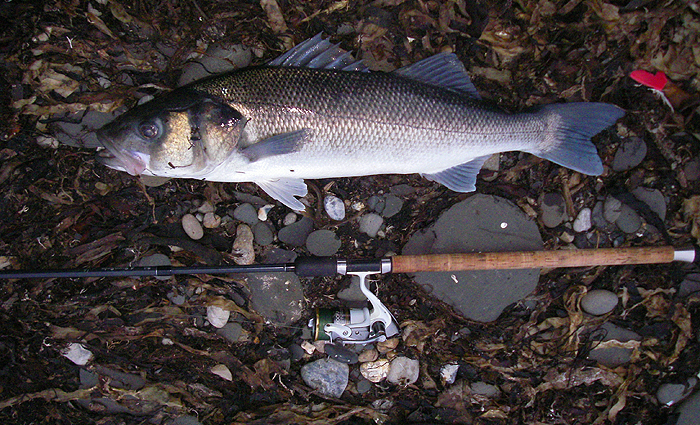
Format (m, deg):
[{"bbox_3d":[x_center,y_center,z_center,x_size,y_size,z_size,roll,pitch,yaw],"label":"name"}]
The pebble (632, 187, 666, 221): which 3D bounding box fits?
[{"bbox_3d":[0.389,-0.009,1.004,0.033,0.018,0.055,-39,81,-8],"label":"pebble"}]

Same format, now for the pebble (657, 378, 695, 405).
[{"bbox_3d":[0.404,0.225,0.954,0.048,0.018,0.030,-17,79,-4],"label":"pebble"}]

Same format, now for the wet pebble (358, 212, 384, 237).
[{"bbox_3d":[0.030,0.017,1.055,0.032,0.019,0.036,-17,79,-3],"label":"wet pebble"}]

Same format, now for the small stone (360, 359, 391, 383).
[{"bbox_3d":[0.034,0.208,1.011,0.040,0.021,0.029,-10,78,-2],"label":"small stone"}]

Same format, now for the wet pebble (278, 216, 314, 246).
[{"bbox_3d":[-0.068,0.027,1.024,0.050,0.016,0.032,-31,80,-6],"label":"wet pebble"}]

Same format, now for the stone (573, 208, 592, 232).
[{"bbox_3d":[0.320,0.011,1.056,0.022,0.017,0.035,24,79,5],"label":"stone"}]

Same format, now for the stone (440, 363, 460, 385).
[{"bbox_3d":[0.127,0.205,0.988,0.022,0.014,0.029,17,79,3],"label":"stone"}]

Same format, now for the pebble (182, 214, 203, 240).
[{"bbox_3d":[-0.215,0.021,1.054,0.024,0.018,0.038,-30,80,-6],"label":"pebble"}]

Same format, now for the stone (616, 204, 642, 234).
[{"bbox_3d":[0.382,0.009,1.053,0.034,0.019,0.040,-25,79,-5],"label":"stone"}]

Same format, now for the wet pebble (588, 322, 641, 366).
[{"bbox_3d":[0.353,0.176,1.022,0.070,0.025,0.056,11,79,2],"label":"wet pebble"}]

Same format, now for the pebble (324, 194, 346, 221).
[{"bbox_3d":[-0.019,-0.006,1.031,0.024,0.016,0.036,-18,79,-4],"label":"pebble"}]

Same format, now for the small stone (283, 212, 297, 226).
[{"bbox_3d":[-0.082,0.010,1.053,0.021,0.011,0.014,-44,81,-8],"label":"small stone"}]

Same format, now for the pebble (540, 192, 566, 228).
[{"bbox_3d":[0.280,-0.003,1.059,0.033,0.020,0.048,-3,78,-1],"label":"pebble"}]

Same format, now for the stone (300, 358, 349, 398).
[{"bbox_3d":[-0.032,0.218,1.009,0.063,0.033,0.050,19,79,4],"label":"stone"}]

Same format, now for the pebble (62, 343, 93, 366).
[{"bbox_3d":[-0.361,0.188,1.015,0.040,0.016,0.026,24,79,5],"label":"pebble"}]

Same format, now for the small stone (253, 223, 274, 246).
[{"bbox_3d":[-0.112,0.028,0.996,0.025,0.016,0.031,-16,78,-3],"label":"small stone"}]

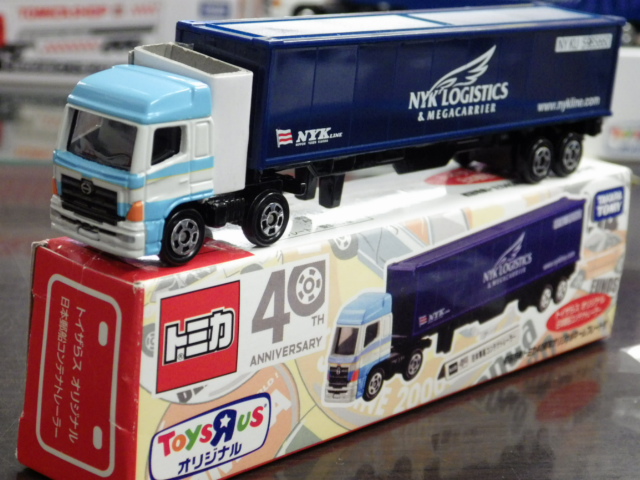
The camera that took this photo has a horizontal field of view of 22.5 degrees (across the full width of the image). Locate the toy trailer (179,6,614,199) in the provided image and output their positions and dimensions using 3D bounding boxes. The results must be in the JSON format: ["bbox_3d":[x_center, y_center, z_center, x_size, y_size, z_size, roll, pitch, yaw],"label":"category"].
[{"bbox_3d":[0.024,-0.034,0.402,0.029,0.043,0.139,18,20,39],"label":"toy trailer"}]

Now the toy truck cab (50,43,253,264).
[{"bbox_3d":[-0.034,-0.018,0.332,0.029,0.039,0.030,18,20,40],"label":"toy truck cab"}]

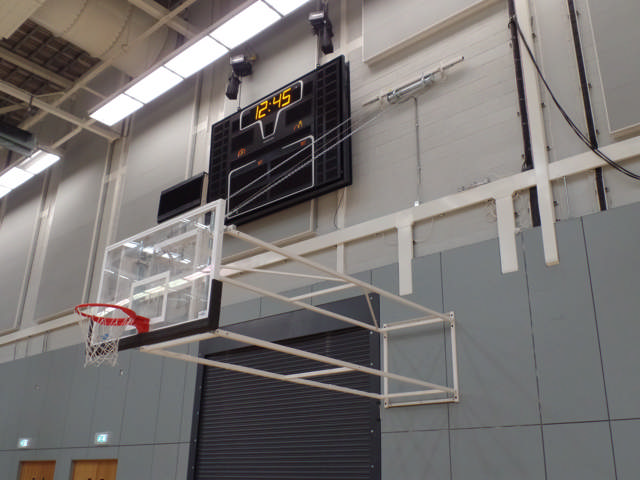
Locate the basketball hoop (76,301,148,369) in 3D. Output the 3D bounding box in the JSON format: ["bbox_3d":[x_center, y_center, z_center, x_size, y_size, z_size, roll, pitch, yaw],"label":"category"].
[{"bbox_3d":[-1.779,0.813,5.486,0.480,0.460,0.610,-17,-28,39],"label":"basketball hoop"}]

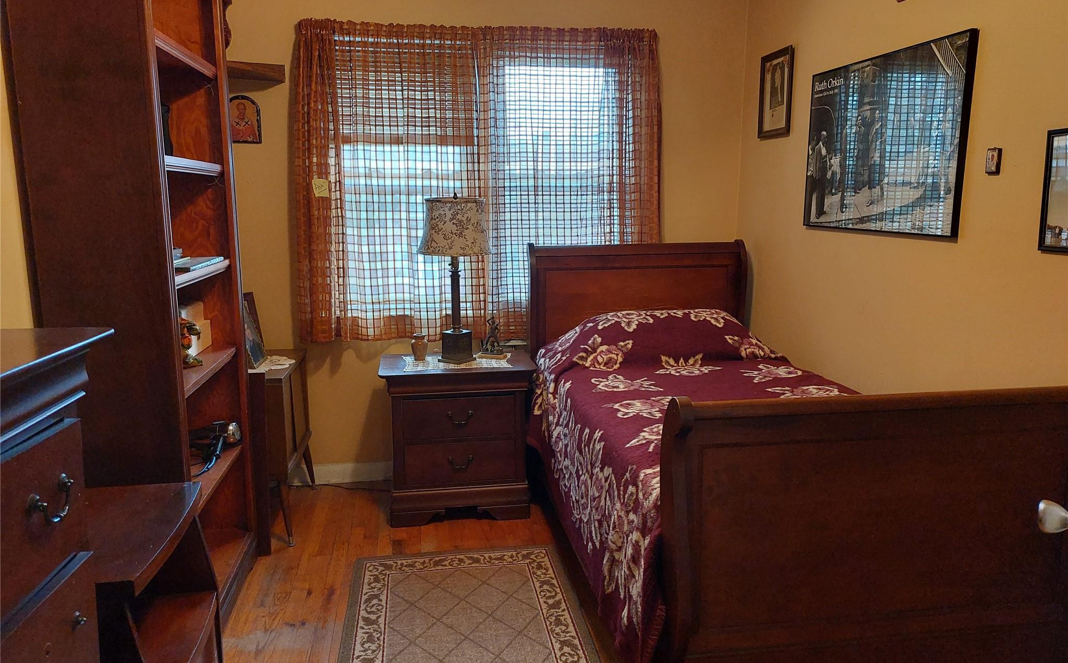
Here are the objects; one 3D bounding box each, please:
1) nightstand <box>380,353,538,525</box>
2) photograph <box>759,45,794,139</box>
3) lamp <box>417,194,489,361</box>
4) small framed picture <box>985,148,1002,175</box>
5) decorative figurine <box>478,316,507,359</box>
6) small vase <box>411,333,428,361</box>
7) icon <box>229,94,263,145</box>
[{"bbox_3d":[-0.334,0.453,3.244,0.638,0.669,0.386,-2,11,-9],"label":"nightstand"},{"bbox_3d":[1.051,-1.031,3.238,0.020,0.358,0.276,-2,11,-9],"label":"photograph"},{"bbox_3d":[-0.327,-0.220,3.106,0.298,0.706,0.298,-2,11,-9],"label":"lamp"},{"bbox_3d":[1.267,-0.467,2.040,0.014,0.068,0.038,-2,11,-9],"label":"small framed picture"},{"bbox_3d":[-0.184,0.024,3.222,0.120,0.183,0.065,2,11,8],"label":"decorative figurine"},{"bbox_3d":[-0.490,0.064,3.189,0.073,0.116,0.073,-2,11,-9],"label":"small vase"},{"bbox_3d":[-1.272,-0.921,3.213,0.160,0.205,0.018,-2,11,-9],"label":"icon"}]

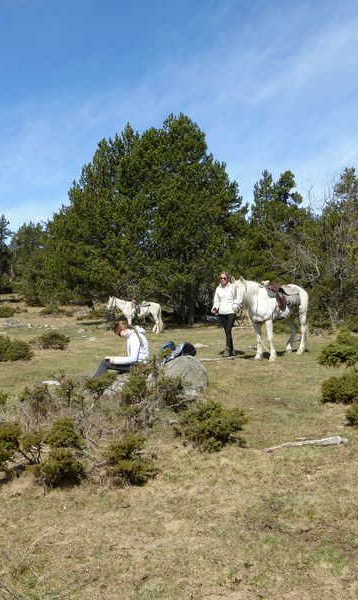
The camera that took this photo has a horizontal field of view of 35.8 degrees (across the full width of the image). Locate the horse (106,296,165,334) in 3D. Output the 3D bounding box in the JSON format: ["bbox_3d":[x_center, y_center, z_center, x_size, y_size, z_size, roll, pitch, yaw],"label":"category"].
[{"bbox_3d":[-1.980,0.700,25.000,2.450,1.720,0.600,0,1,-10],"label":"horse"}]

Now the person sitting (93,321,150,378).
[{"bbox_3d":[-0.851,0.745,7.800,0.880,0.900,0.480,0,2,3],"label":"person sitting"}]

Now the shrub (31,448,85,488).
[{"bbox_3d":[-0.950,1.310,4.400,0.410,0.310,0.400,0,1,0],"label":"shrub"}]

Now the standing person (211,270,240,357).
[{"bbox_3d":[0.910,0.284,10.850,0.540,1.660,0.360,0,2,7],"label":"standing person"}]

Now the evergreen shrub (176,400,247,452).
[{"bbox_3d":[0.288,1.127,5.000,0.610,0.390,0.540,0,2,0],"label":"evergreen shrub"}]

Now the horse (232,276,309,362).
[{"bbox_3d":[1.850,0.360,11.000,0.600,1.600,2.150,1,1,38],"label":"horse"}]

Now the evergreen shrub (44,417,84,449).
[{"bbox_3d":[-0.968,1.119,4.650,0.330,0.290,0.310,0,2,0],"label":"evergreen shrub"}]

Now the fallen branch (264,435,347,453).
[{"bbox_3d":[1.190,1.345,5.200,0.880,0.100,0.130,0,1,-18],"label":"fallen branch"}]

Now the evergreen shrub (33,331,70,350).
[{"bbox_3d":[-2.942,0.935,12.800,0.780,0.440,0.700,0,2,-11],"label":"evergreen shrub"}]

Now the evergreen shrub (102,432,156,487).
[{"bbox_3d":[-0.400,1.270,4.450,0.420,0.400,0.410,0,1,0],"label":"evergreen shrub"}]

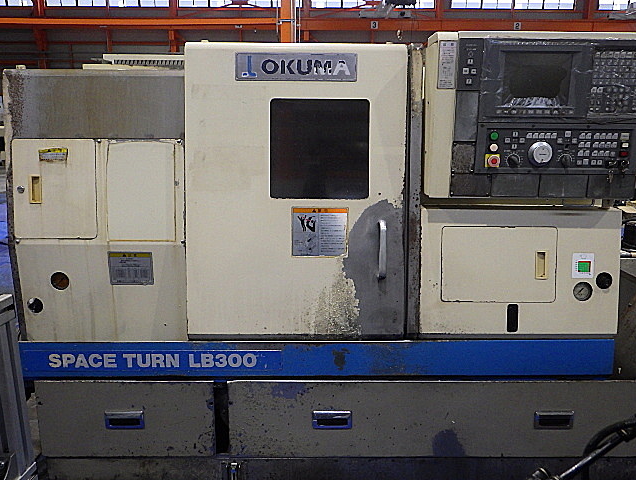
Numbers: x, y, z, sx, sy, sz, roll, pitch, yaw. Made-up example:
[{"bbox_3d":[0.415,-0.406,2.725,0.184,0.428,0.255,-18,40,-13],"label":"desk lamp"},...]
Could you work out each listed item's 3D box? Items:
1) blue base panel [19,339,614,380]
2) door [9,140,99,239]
[{"bbox_3d":[-0.004,0.442,1.956,2.219,0.138,0.050,0,3,0],"label":"blue base panel"},{"bbox_3d":[-0.995,-0.192,1.972,0.322,0.376,0.025,0,3,0],"label":"door"}]

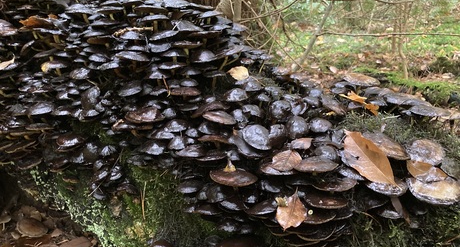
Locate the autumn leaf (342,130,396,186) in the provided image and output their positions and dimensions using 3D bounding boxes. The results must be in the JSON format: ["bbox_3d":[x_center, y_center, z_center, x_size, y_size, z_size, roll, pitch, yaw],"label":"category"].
[{"bbox_3d":[0.245,0.059,0.662,0.068,0.022,0.139,-18,52,-11],"label":"autumn leaf"}]

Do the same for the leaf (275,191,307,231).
[{"bbox_3d":[0.105,0.149,0.630,0.049,0.018,0.074,21,60,17],"label":"leaf"}]

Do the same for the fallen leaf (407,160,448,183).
[{"bbox_3d":[0.348,0.085,0.655,0.065,0.014,0.044,11,43,9],"label":"fallen leaf"}]

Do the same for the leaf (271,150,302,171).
[{"bbox_3d":[0.104,0.069,0.690,0.059,0.014,0.044,-33,48,-28],"label":"leaf"}]

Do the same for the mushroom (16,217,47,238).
[{"bbox_3d":[-0.544,0.286,1.020,0.078,0.024,0.076,-3,28,2],"label":"mushroom"}]

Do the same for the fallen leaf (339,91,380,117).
[{"bbox_3d":[0.311,-0.054,0.886,0.097,0.022,0.035,34,54,20],"label":"fallen leaf"}]

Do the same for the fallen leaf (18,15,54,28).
[{"bbox_3d":[-0.572,-0.300,1.100,0.100,0.028,0.060,0,30,0],"label":"fallen leaf"}]

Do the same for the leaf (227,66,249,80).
[{"bbox_3d":[0.020,-0.128,0.950,0.058,0.012,0.044,-3,61,-6],"label":"leaf"}]

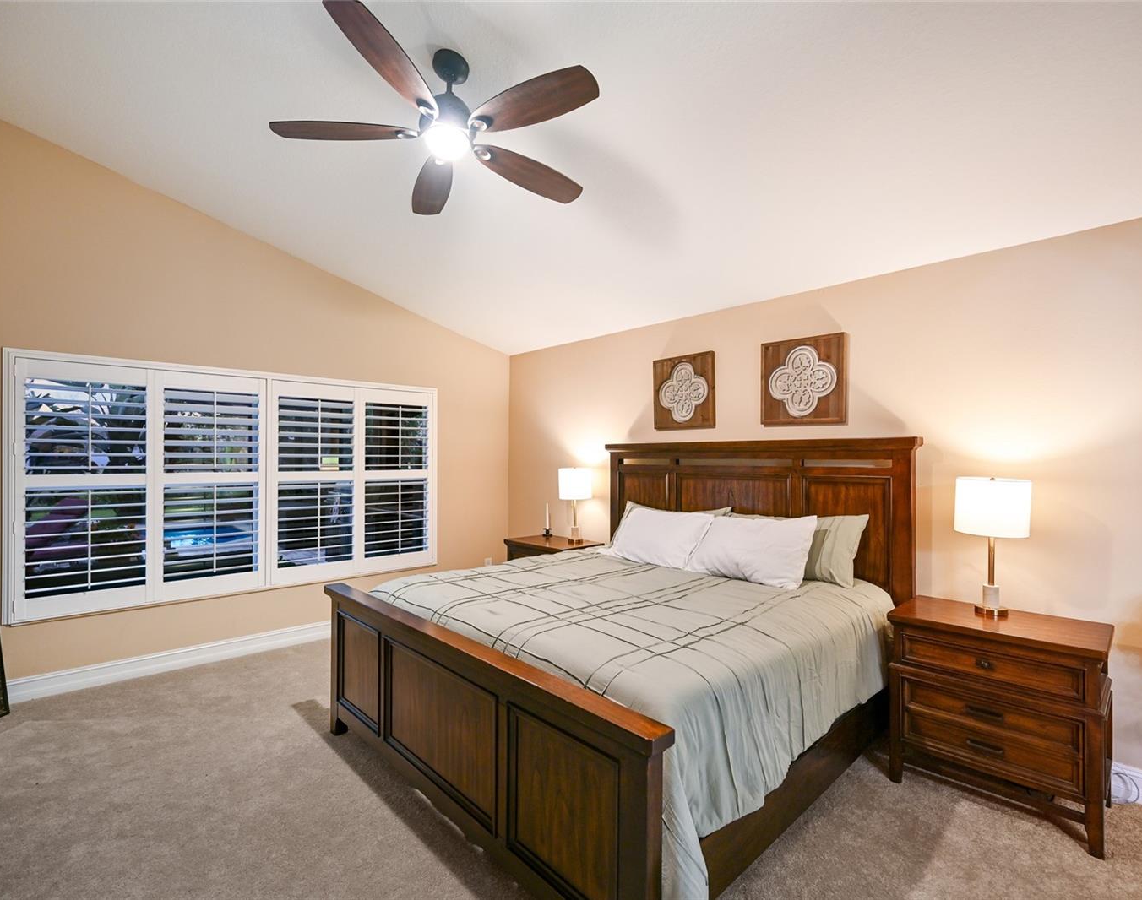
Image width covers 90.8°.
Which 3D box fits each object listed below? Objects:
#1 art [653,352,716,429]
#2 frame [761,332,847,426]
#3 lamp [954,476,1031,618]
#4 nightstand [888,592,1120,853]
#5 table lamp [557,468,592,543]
[{"bbox_3d":[0.795,-0.402,3.953,0.035,0.506,0.508,1,-1,-42],"label":"art"},{"bbox_3d":[1.365,-0.403,3.324,0.035,0.500,0.502,1,-1,-42],"label":"frame"},{"bbox_3d":[1.856,0.420,2.482,0.268,0.594,0.268,1,-1,-42],"label":"lamp"},{"bbox_3d":[1.784,1.075,2.354,0.465,0.724,0.700,1,-1,-44],"label":"nightstand"},{"bbox_3d":[0.034,0.449,4.542,0.268,0.605,0.268,0,-1,0],"label":"table lamp"}]

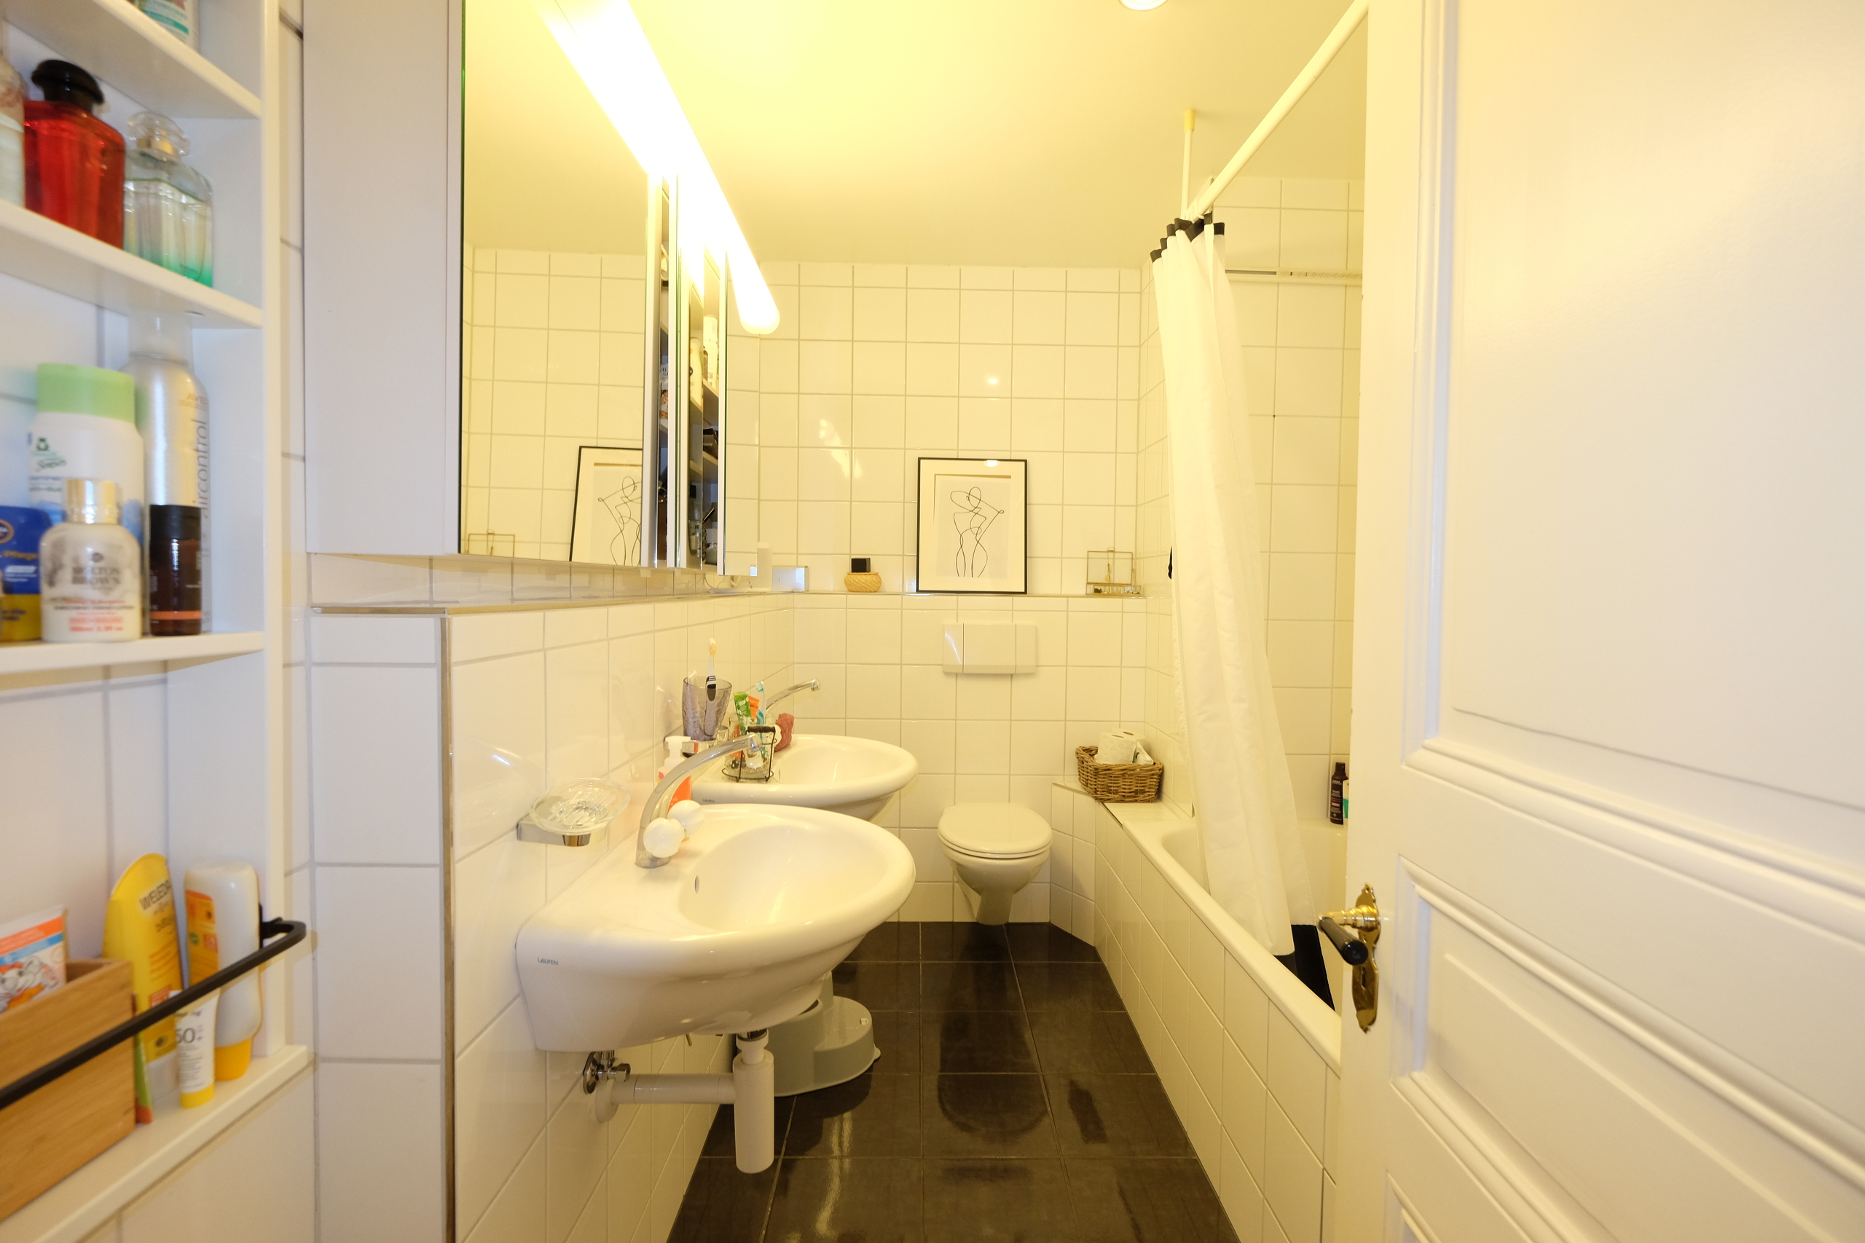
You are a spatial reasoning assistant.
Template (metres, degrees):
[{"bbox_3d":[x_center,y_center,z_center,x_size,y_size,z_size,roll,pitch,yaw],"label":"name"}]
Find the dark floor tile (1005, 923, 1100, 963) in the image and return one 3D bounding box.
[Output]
[{"bbox_3d":[0.418,1.132,2.725,0.300,0.011,0.295,1,3,-1],"label":"dark floor tile"}]

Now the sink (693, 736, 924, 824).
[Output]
[{"bbox_3d":[-0.264,0.427,1.817,0.460,0.220,0.550,1,3,-1],"label":"sink"}]

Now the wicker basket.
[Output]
[{"bbox_3d":[0.643,0.531,2.703,0.234,0.136,0.270,1,2,-1],"label":"wicker basket"}]

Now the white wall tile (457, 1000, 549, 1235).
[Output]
[{"bbox_3d":[-0.487,0.538,0.880,0.011,0.197,0.190,1,3,-1],"label":"white wall tile"}]

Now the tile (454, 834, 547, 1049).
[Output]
[{"bbox_3d":[-0.484,0.338,0.871,0.011,0.197,0.190,1,3,-1],"label":"tile"}]

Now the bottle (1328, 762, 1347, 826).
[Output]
[{"bbox_3d":[1.194,0.504,2.281,0.043,0.186,0.053,-1,3,-38],"label":"bottle"}]

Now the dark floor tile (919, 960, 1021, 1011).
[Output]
[{"bbox_3d":[0.120,1.140,2.425,0.302,0.011,0.298,1,3,-1],"label":"dark floor tile"}]

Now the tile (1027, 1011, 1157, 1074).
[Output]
[{"bbox_3d":[0.427,1.159,2.136,0.299,0.010,0.289,1,2,-1],"label":"tile"}]

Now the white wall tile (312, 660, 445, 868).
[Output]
[{"bbox_3d":[-0.540,0.140,0.763,0.120,0.196,0.010,1,2,-1],"label":"white wall tile"}]

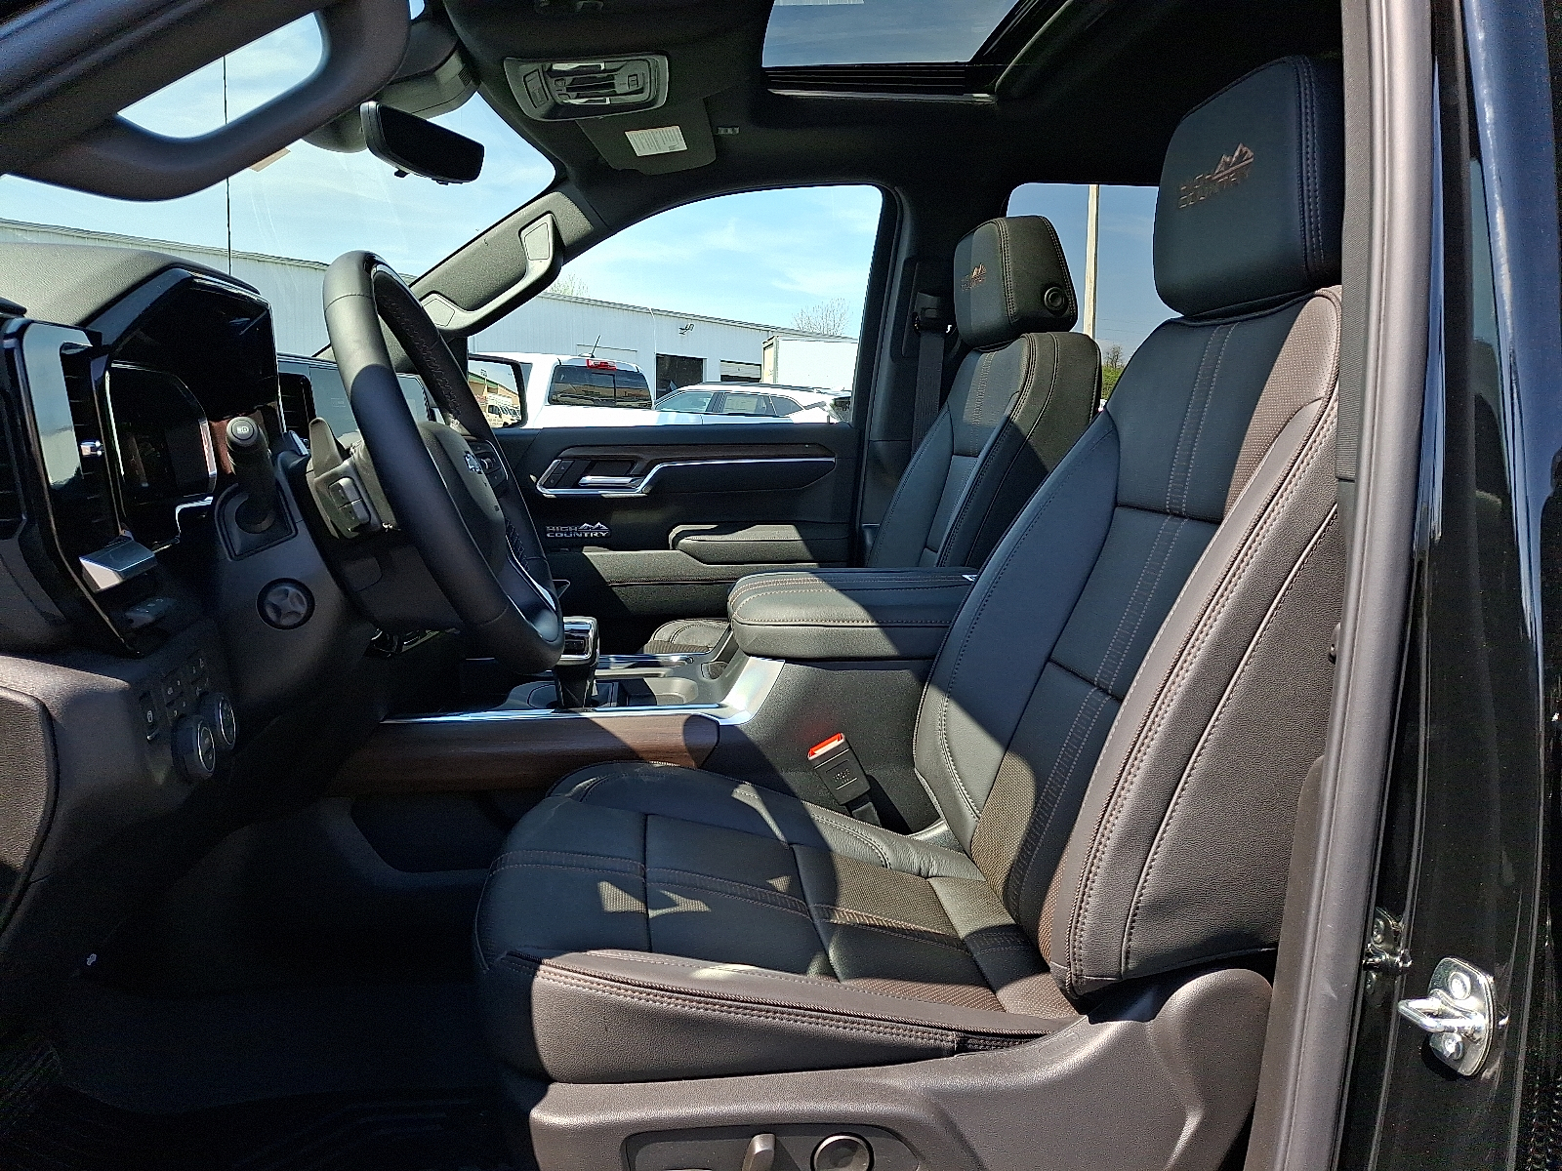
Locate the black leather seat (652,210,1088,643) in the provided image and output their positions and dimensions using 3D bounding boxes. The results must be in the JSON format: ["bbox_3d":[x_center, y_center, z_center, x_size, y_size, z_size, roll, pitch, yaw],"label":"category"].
[{"bbox_3d":[0.099,-0.091,1.859,0.770,0.980,0.540,-2,10,-7],"label":"black leather seat"}]

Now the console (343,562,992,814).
[{"bbox_3d":[-0.086,0.195,1.439,0.870,0.390,0.330,-2,10,-7],"label":"console"}]

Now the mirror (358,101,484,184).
[{"bbox_3d":[-0.397,-0.501,1.279,0.038,0.062,0.235,2,10,13],"label":"mirror"}]

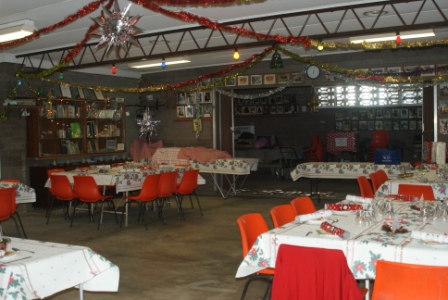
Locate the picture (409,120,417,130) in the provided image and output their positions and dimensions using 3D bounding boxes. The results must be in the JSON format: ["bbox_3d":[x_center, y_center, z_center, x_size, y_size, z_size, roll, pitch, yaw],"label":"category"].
[{"bbox_3d":[4.933,-0.636,13.695,0.190,0.250,0.025,0,3,27],"label":"picture"}]

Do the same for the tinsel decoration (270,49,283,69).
[{"bbox_3d":[0.665,-1.139,6.550,0.150,0.235,0.120,1,3,29],"label":"tinsel decoration"}]

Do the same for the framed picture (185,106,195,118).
[{"bbox_3d":[-0.781,-0.858,11.935,0.234,0.277,0.030,0,2,31],"label":"framed picture"}]

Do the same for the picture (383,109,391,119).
[{"bbox_3d":[4.066,-0.904,13.069,0.190,0.240,0.025,1,4,25],"label":"picture"}]

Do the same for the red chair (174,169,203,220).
[{"bbox_3d":[-0.650,0.708,8.430,0.500,0.775,0.450,1,4,27],"label":"red chair"}]

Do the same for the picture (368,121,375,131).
[{"bbox_3d":[3.996,-0.654,14.196,0.190,0.250,0.025,0,3,27],"label":"picture"}]

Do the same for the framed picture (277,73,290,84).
[{"bbox_3d":[1.147,-1.369,10.050,0.255,0.215,0.025,1,4,25],"label":"framed picture"}]

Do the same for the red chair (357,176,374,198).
[{"bbox_3d":[2.054,0.734,6.928,0.520,0.750,0.500,1,3,29],"label":"red chair"}]

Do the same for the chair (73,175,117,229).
[{"bbox_3d":[-1.890,0.742,7.652,0.500,0.750,0.520,1,3,29],"label":"chair"}]

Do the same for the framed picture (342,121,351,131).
[{"bbox_3d":[3.171,-0.633,13.515,0.200,0.240,0.025,1,4,25],"label":"framed picture"}]

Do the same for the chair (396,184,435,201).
[{"bbox_3d":[2.187,0.768,5.813,0.490,0.795,0.530,0,3,36],"label":"chair"}]

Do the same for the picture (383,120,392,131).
[{"bbox_3d":[4.128,-0.611,13.207,0.189,0.237,0.025,1,3,29],"label":"picture"}]

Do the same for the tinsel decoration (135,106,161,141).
[{"bbox_3d":[-1.587,-0.568,11.000,0.515,0.694,0.300,0,2,31],"label":"tinsel decoration"}]

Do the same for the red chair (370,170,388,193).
[{"bbox_3d":[2.360,0.714,7.380,0.500,0.775,0.450,1,4,27],"label":"red chair"}]

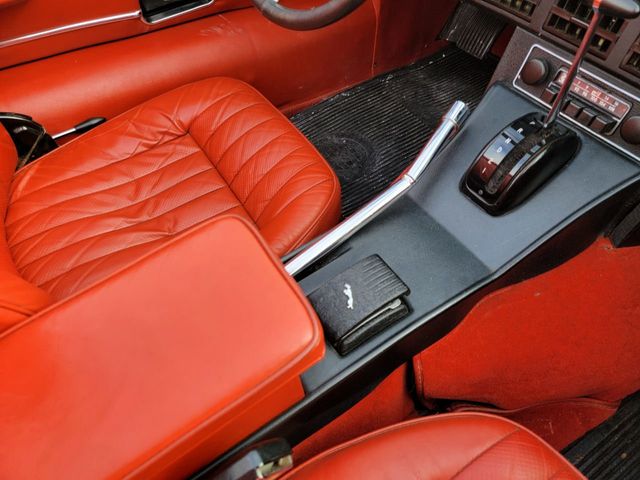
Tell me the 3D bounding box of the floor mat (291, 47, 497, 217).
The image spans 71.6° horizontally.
[{"bbox_3d":[0.248,-0.268,1.061,0.700,0.040,0.440,-27,55,-20],"label":"floor mat"}]

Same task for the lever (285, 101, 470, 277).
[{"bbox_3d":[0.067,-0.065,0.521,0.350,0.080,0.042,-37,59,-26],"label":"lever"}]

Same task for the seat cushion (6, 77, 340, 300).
[{"bbox_3d":[-0.239,-0.046,0.747,0.500,0.140,0.480,-27,55,-20],"label":"seat cushion"}]

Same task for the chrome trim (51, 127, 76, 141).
[{"bbox_3d":[-0.472,-0.195,0.818,0.045,0.008,0.008,-27,55,-20],"label":"chrome trim"}]

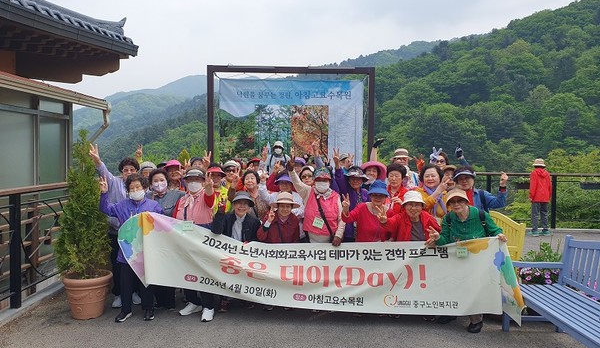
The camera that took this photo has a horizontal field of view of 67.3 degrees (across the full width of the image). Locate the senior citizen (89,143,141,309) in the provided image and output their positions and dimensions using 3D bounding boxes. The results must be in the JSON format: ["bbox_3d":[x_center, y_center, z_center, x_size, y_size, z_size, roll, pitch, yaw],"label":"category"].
[{"bbox_3d":[-1.987,0.563,4.947,0.640,1.730,0.420,0,2,-9],"label":"senior citizen"}]

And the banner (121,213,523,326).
[{"bbox_3d":[0.130,0.889,4.378,3.880,0.940,0.280,0,2,5],"label":"banner"}]

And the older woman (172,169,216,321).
[{"bbox_3d":[-1.084,0.714,4.632,0.470,1.530,0.420,0,2,-7],"label":"older woman"}]

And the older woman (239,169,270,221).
[{"bbox_3d":[-0.523,0.702,5.182,0.500,1.510,0.380,0,2,-3],"label":"older woman"}]

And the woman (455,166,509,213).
[{"bbox_3d":[2.012,0.686,5.081,0.660,1.550,0.450,0,2,6],"label":"woman"}]

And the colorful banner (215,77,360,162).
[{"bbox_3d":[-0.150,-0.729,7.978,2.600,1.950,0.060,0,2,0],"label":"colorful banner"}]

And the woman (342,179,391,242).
[{"bbox_3d":[0.724,0.761,4.834,0.560,1.420,0.460,0,2,3],"label":"woman"}]

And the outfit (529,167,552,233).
[{"bbox_3d":[5.058,0.558,9.479,0.470,1.380,0.320,0,2,6],"label":"outfit"}]

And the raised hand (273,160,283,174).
[{"bbox_3d":[-0.262,-0.087,5.250,0.110,0.160,0.070,0,2,0],"label":"raised hand"}]

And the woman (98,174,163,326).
[{"bbox_3d":[-1.712,0.704,4.553,0.620,1.480,0.450,0,2,-6],"label":"woman"}]

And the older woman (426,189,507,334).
[{"bbox_3d":[1.624,0.813,4.395,0.720,1.350,0.580,1,2,14],"label":"older woman"}]

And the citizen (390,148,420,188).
[{"bbox_3d":[1.304,0.548,5.677,0.500,1.700,0.340,0,2,9],"label":"citizen"}]

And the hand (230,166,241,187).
[{"bbox_3d":[-0.701,0.022,4.900,0.100,0.190,0.080,0,2,-6],"label":"hand"}]

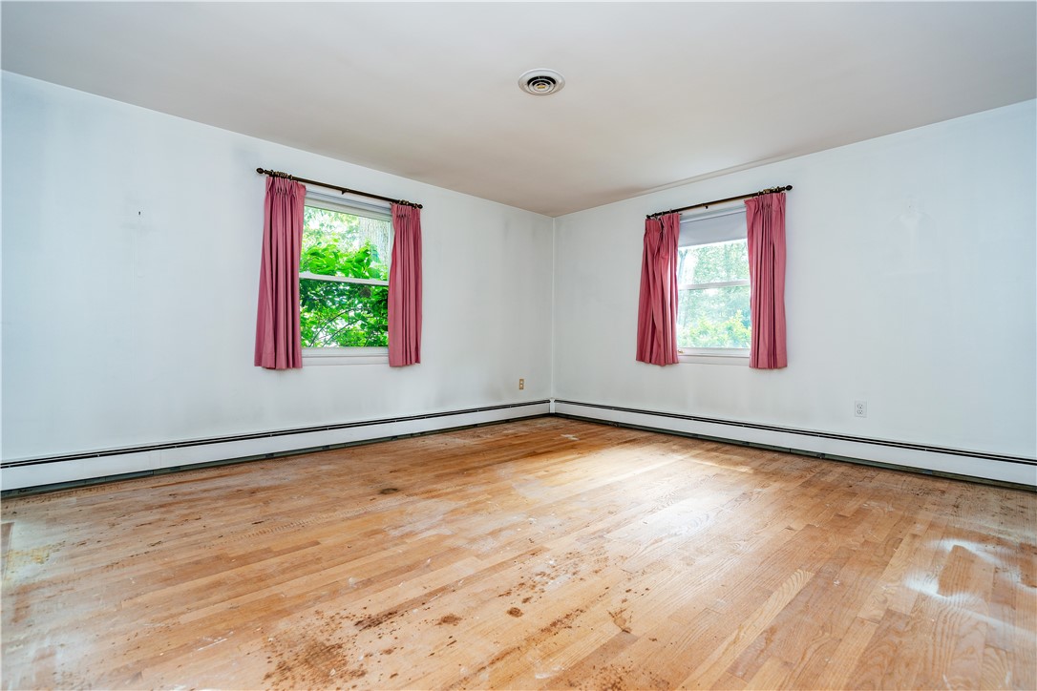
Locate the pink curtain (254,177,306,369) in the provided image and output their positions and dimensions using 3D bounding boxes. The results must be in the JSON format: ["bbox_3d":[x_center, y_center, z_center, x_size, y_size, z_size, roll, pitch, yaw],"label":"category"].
[{"bbox_3d":[-1.744,-0.526,3.411,0.328,1.384,0.119,0,1,-42],"label":"pink curtain"}]

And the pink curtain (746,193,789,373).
[{"bbox_3d":[1.998,-0.513,3.718,0.119,1.384,0.319,0,1,-44],"label":"pink curtain"}]

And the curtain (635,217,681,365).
[{"bbox_3d":[1.341,-0.522,4.391,0.119,1.379,0.408,0,1,-44],"label":"curtain"}]

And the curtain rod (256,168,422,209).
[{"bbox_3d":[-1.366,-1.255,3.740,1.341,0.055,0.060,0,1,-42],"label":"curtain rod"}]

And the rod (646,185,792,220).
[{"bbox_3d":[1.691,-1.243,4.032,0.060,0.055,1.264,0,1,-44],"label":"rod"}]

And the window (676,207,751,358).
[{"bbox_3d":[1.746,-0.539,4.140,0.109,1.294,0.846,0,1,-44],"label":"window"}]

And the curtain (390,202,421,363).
[{"bbox_3d":[-0.995,-0.526,4.086,0.304,1.394,0.119,0,1,-42],"label":"curtain"}]

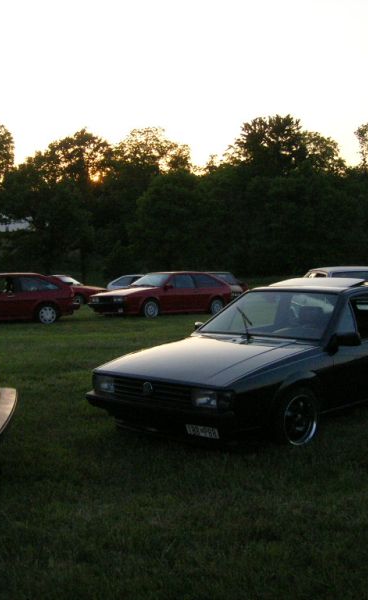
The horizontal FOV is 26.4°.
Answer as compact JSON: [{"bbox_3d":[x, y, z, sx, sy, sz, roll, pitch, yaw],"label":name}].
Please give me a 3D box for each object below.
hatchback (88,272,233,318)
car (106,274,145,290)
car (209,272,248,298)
[{"bbox_3d":[-0.550,-0.137,21.500,4.100,1.270,1.630,-3,3,-41],"label":"hatchback"},{"bbox_3d":[-0.850,-0.309,30.500,4.100,1.300,1.640,0,3,24],"label":"car"},{"bbox_3d":[0.950,-0.430,31.000,1.650,1.310,4.100,-2,3,-20],"label":"car"}]

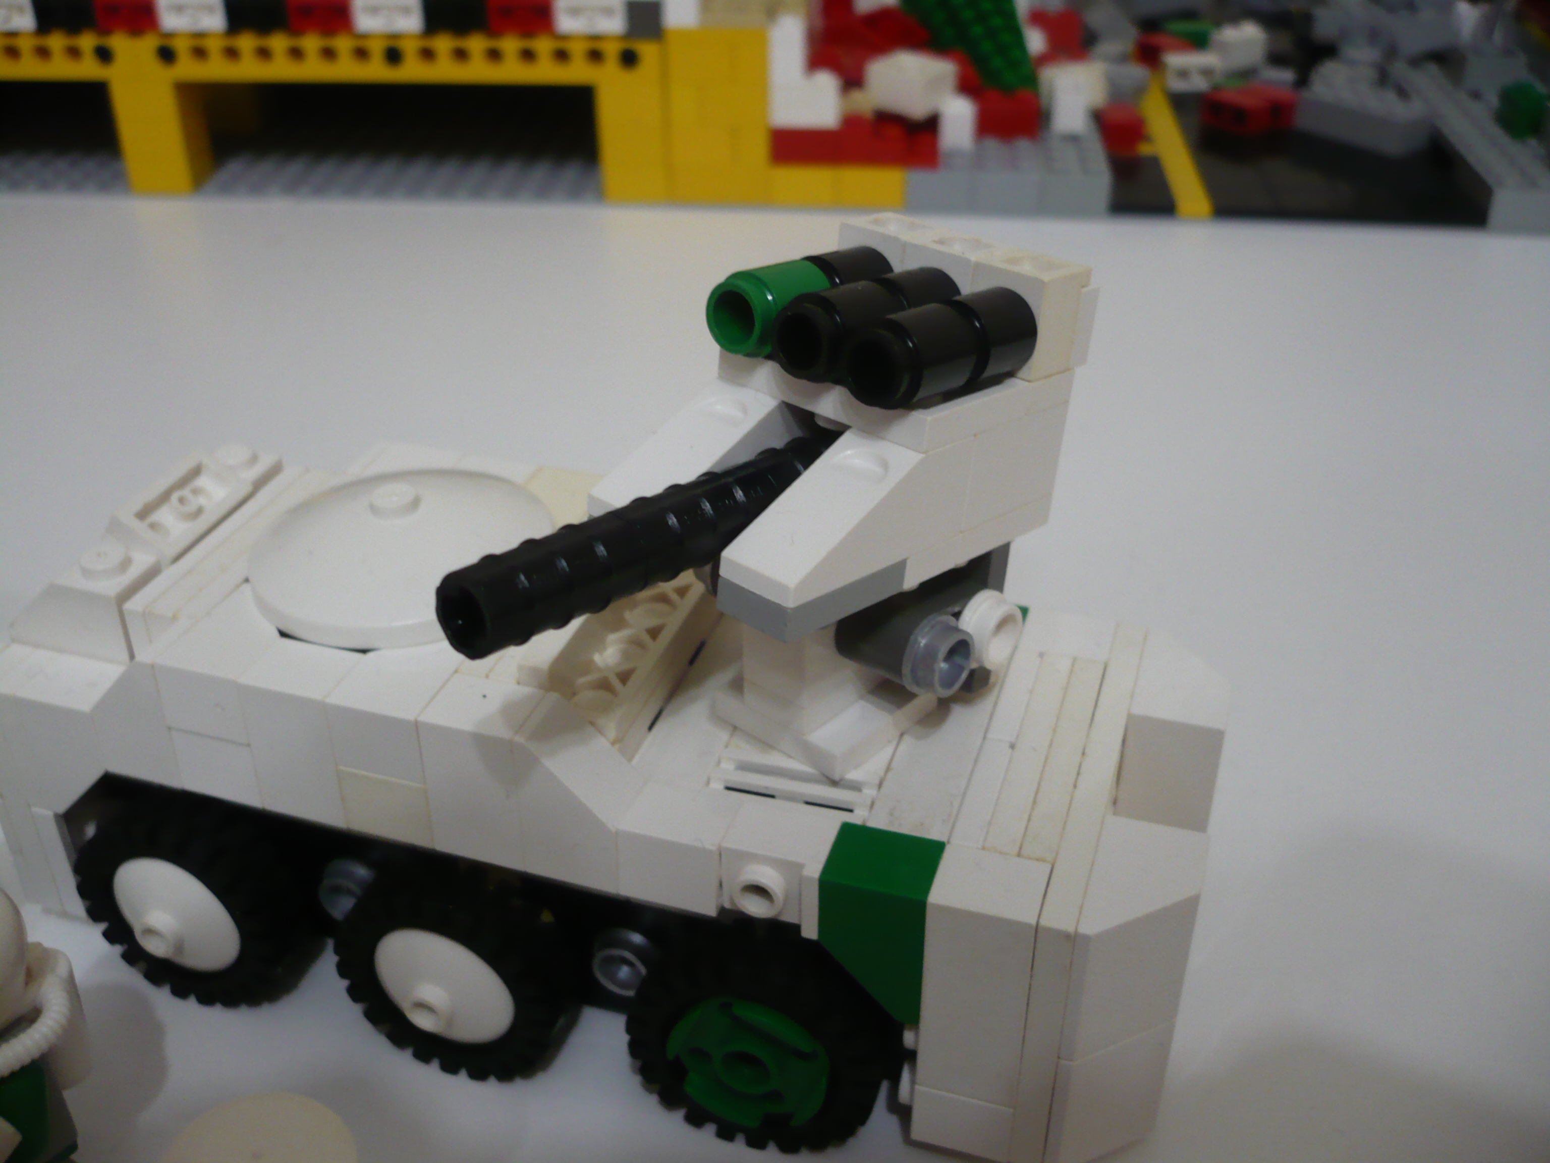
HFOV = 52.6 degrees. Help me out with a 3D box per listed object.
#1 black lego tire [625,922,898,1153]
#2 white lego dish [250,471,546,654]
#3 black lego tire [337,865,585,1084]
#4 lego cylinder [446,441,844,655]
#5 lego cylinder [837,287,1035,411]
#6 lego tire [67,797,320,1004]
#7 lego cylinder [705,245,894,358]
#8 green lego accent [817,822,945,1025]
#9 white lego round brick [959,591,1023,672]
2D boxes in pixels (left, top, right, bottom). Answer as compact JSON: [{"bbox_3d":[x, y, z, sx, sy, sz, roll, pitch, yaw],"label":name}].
[{"bbox_3d":[-0.001,0.045,0.156,0.025,0.025,0.008,10,34,15],"label":"black lego tire"},{"bbox_3d":[-0.040,-0.005,0.166,0.032,0.008,0.032,0,33,0],"label":"white lego dish"},{"bbox_3d":[-0.033,0.040,0.164,0.025,0.025,0.008,10,34,15],"label":"black lego tire"},{"bbox_3d":[-0.008,-0.004,0.133,0.008,0.008,0.047,25,32,34],"label":"lego cylinder"},{"bbox_3d":[0.015,-0.021,0.138,0.008,0.008,0.019,25,32,34],"label":"lego cylinder"},{"bbox_3d":[-0.063,0.034,0.173,0.025,0.025,0.008,10,34,15],"label":"lego tire"},{"bbox_3d":[0.003,-0.026,0.147,0.008,0.008,0.019,25,32,34],"label":"lego cylinder"},{"bbox_3d":[0.010,0.032,0.147,0.010,0.016,0.008,10,34,15],"label":"green lego accent"},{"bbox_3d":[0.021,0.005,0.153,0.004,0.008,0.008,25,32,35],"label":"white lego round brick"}]

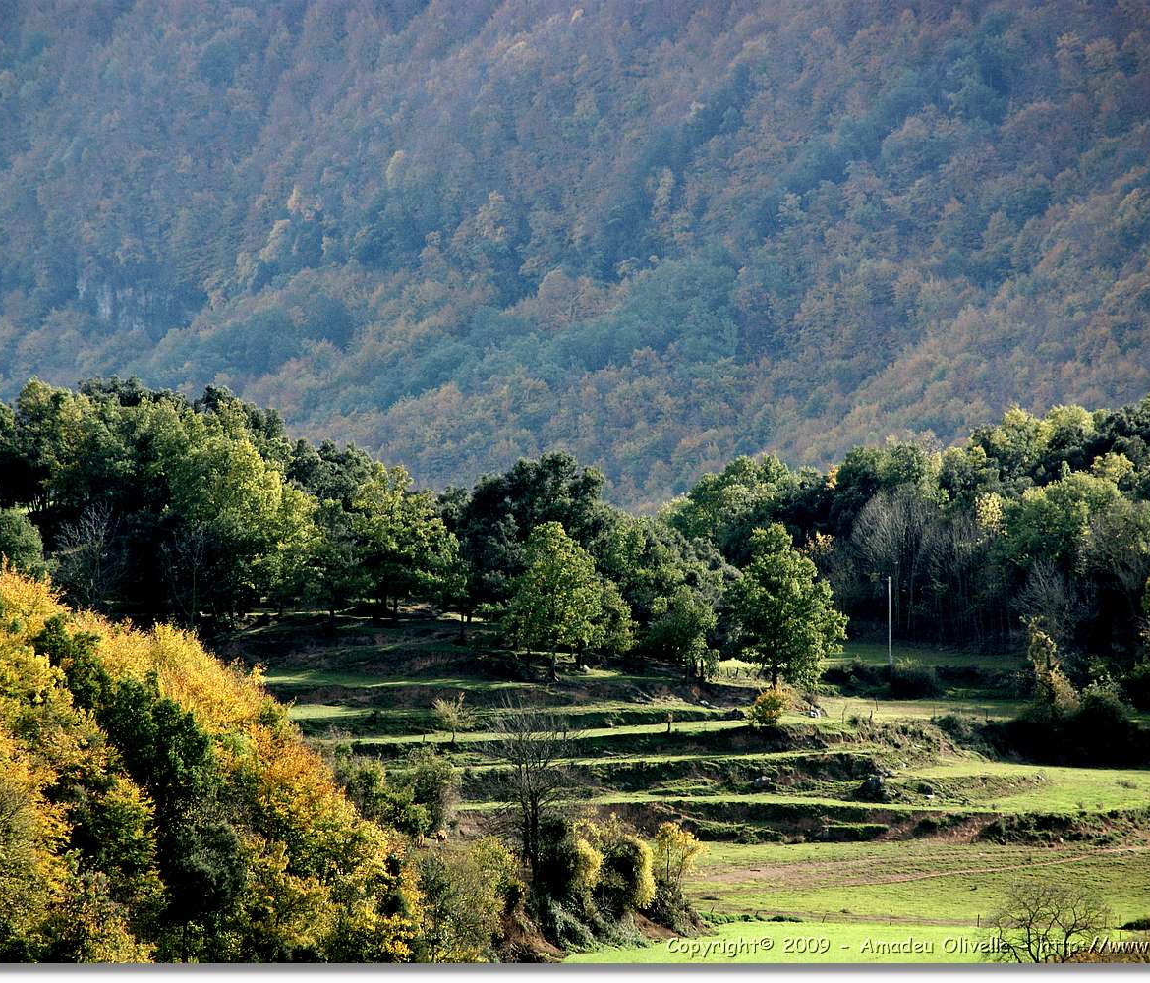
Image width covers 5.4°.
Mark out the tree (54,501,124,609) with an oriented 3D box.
[{"bbox_3d":[-37.680,5.030,950.000,5.430,8.240,5.160,0,5,0],"label":"tree"}]

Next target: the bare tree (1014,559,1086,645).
[{"bbox_3d":[34.810,8.400,900.000,5.230,6.620,4.970,0,5,0],"label":"bare tree"}]

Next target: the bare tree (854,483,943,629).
[{"bbox_3d":[24.900,5.300,950.000,6.770,11.210,6.430,0,5,0],"label":"bare tree"}]

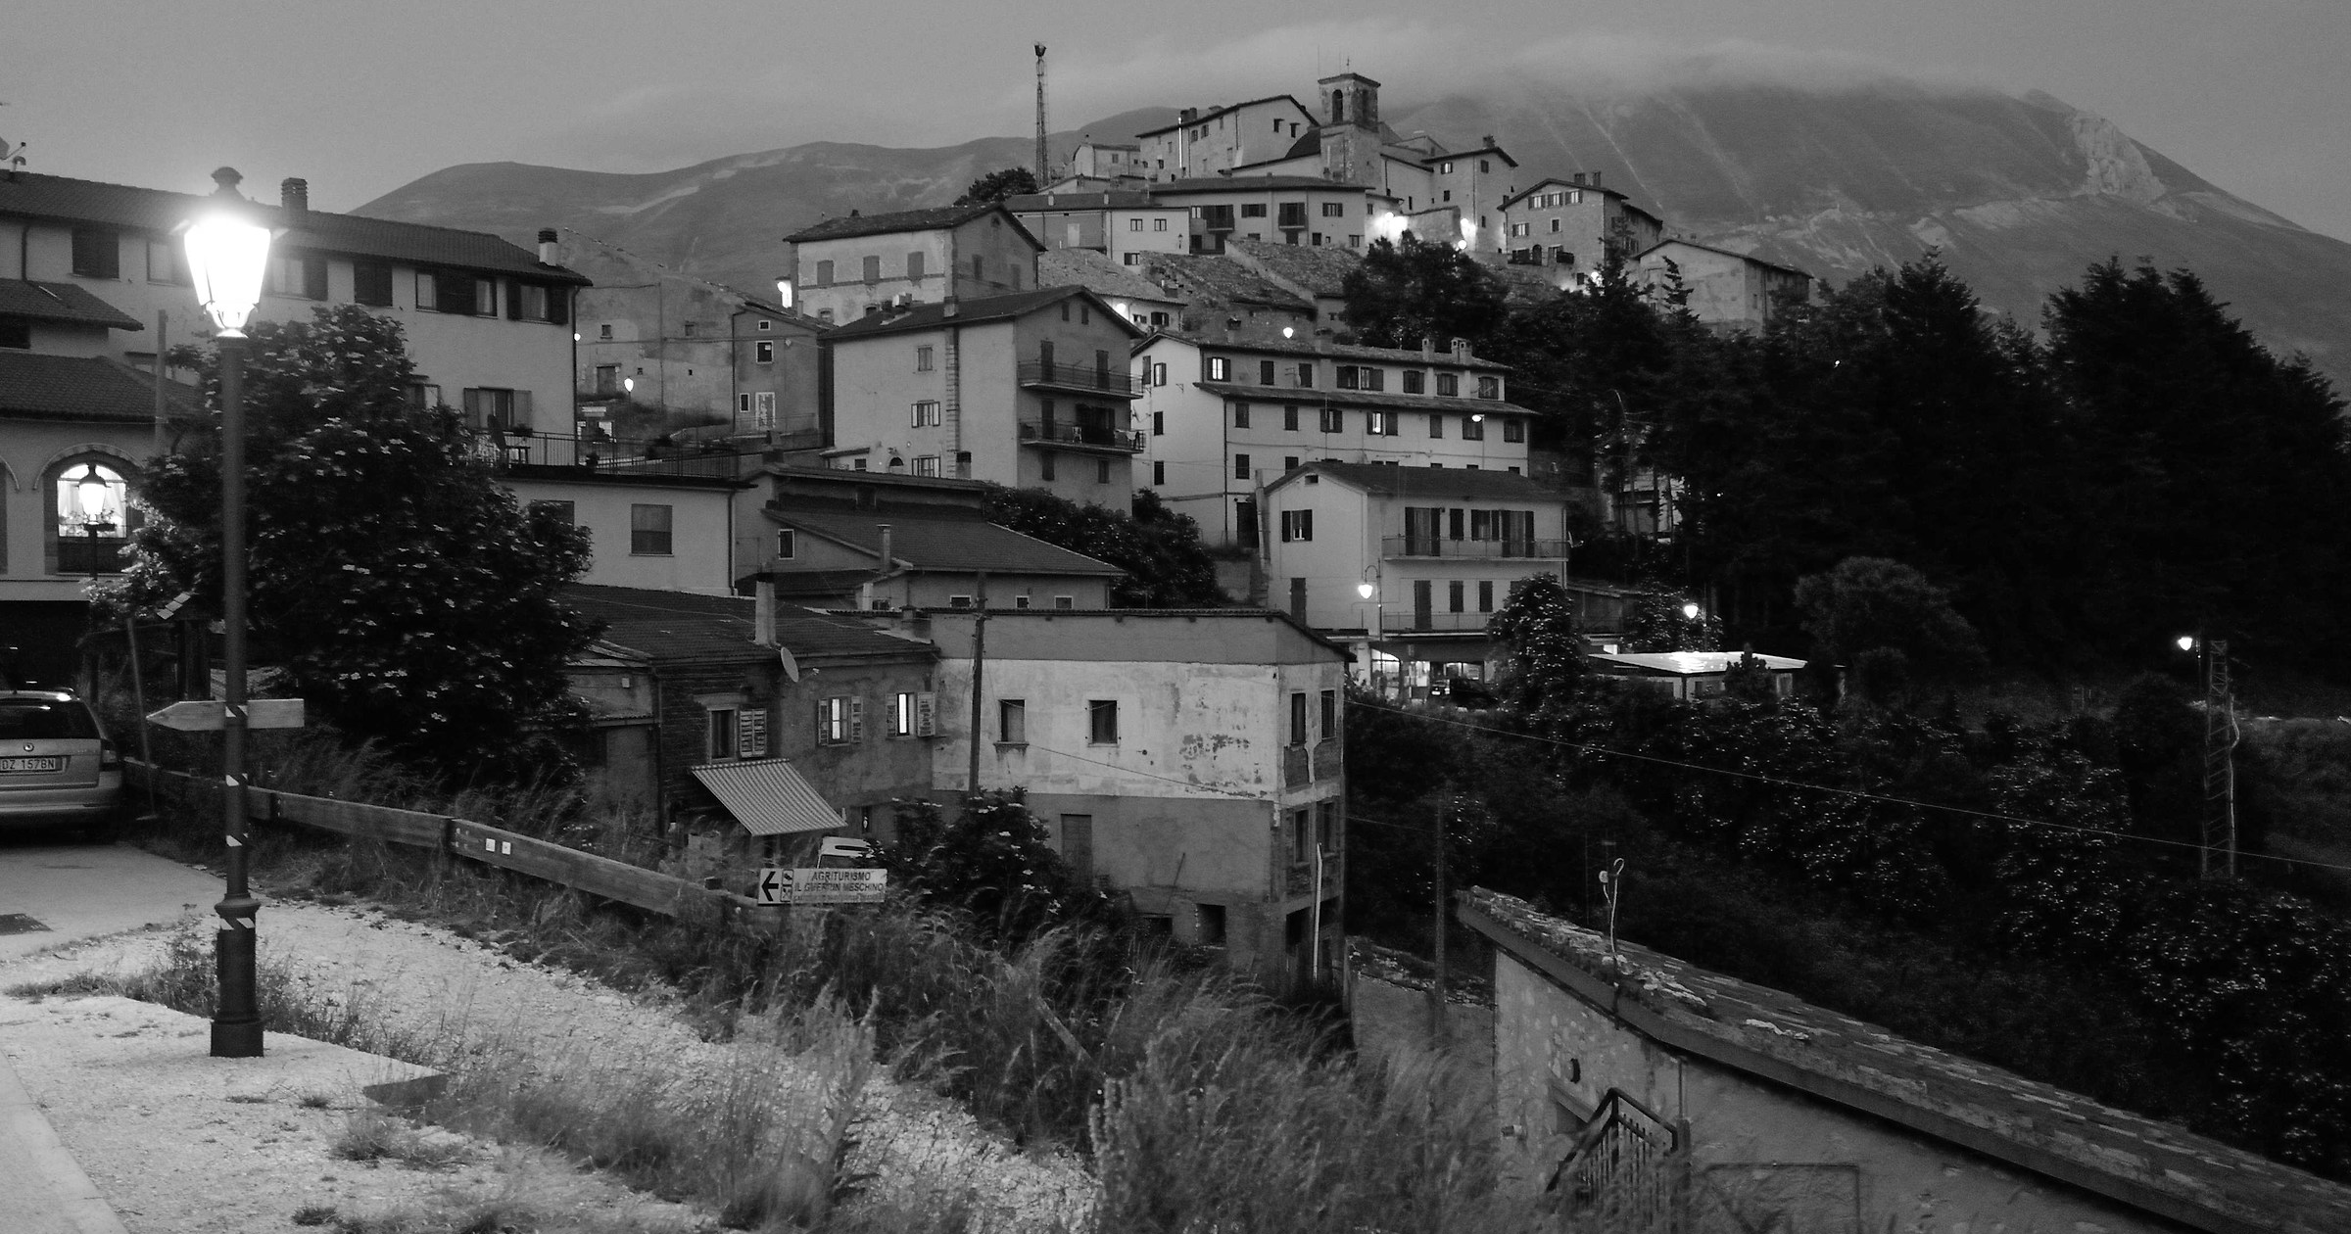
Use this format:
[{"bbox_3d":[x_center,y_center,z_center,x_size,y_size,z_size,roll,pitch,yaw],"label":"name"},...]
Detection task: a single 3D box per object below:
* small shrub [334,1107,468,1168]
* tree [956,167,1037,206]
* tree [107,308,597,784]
[{"bbox_3d":[-3.021,2.034,8.942,0.490,0.180,0.360,0,1,0],"label":"small shrub"},{"bbox_3d":[-15.529,-36.114,195.186,6.600,5.000,6.200,0,1,0],"label":"tree"},{"bbox_3d":[-10.282,-0.871,28.487,5.700,5.960,5.500,0,1,-20],"label":"tree"}]

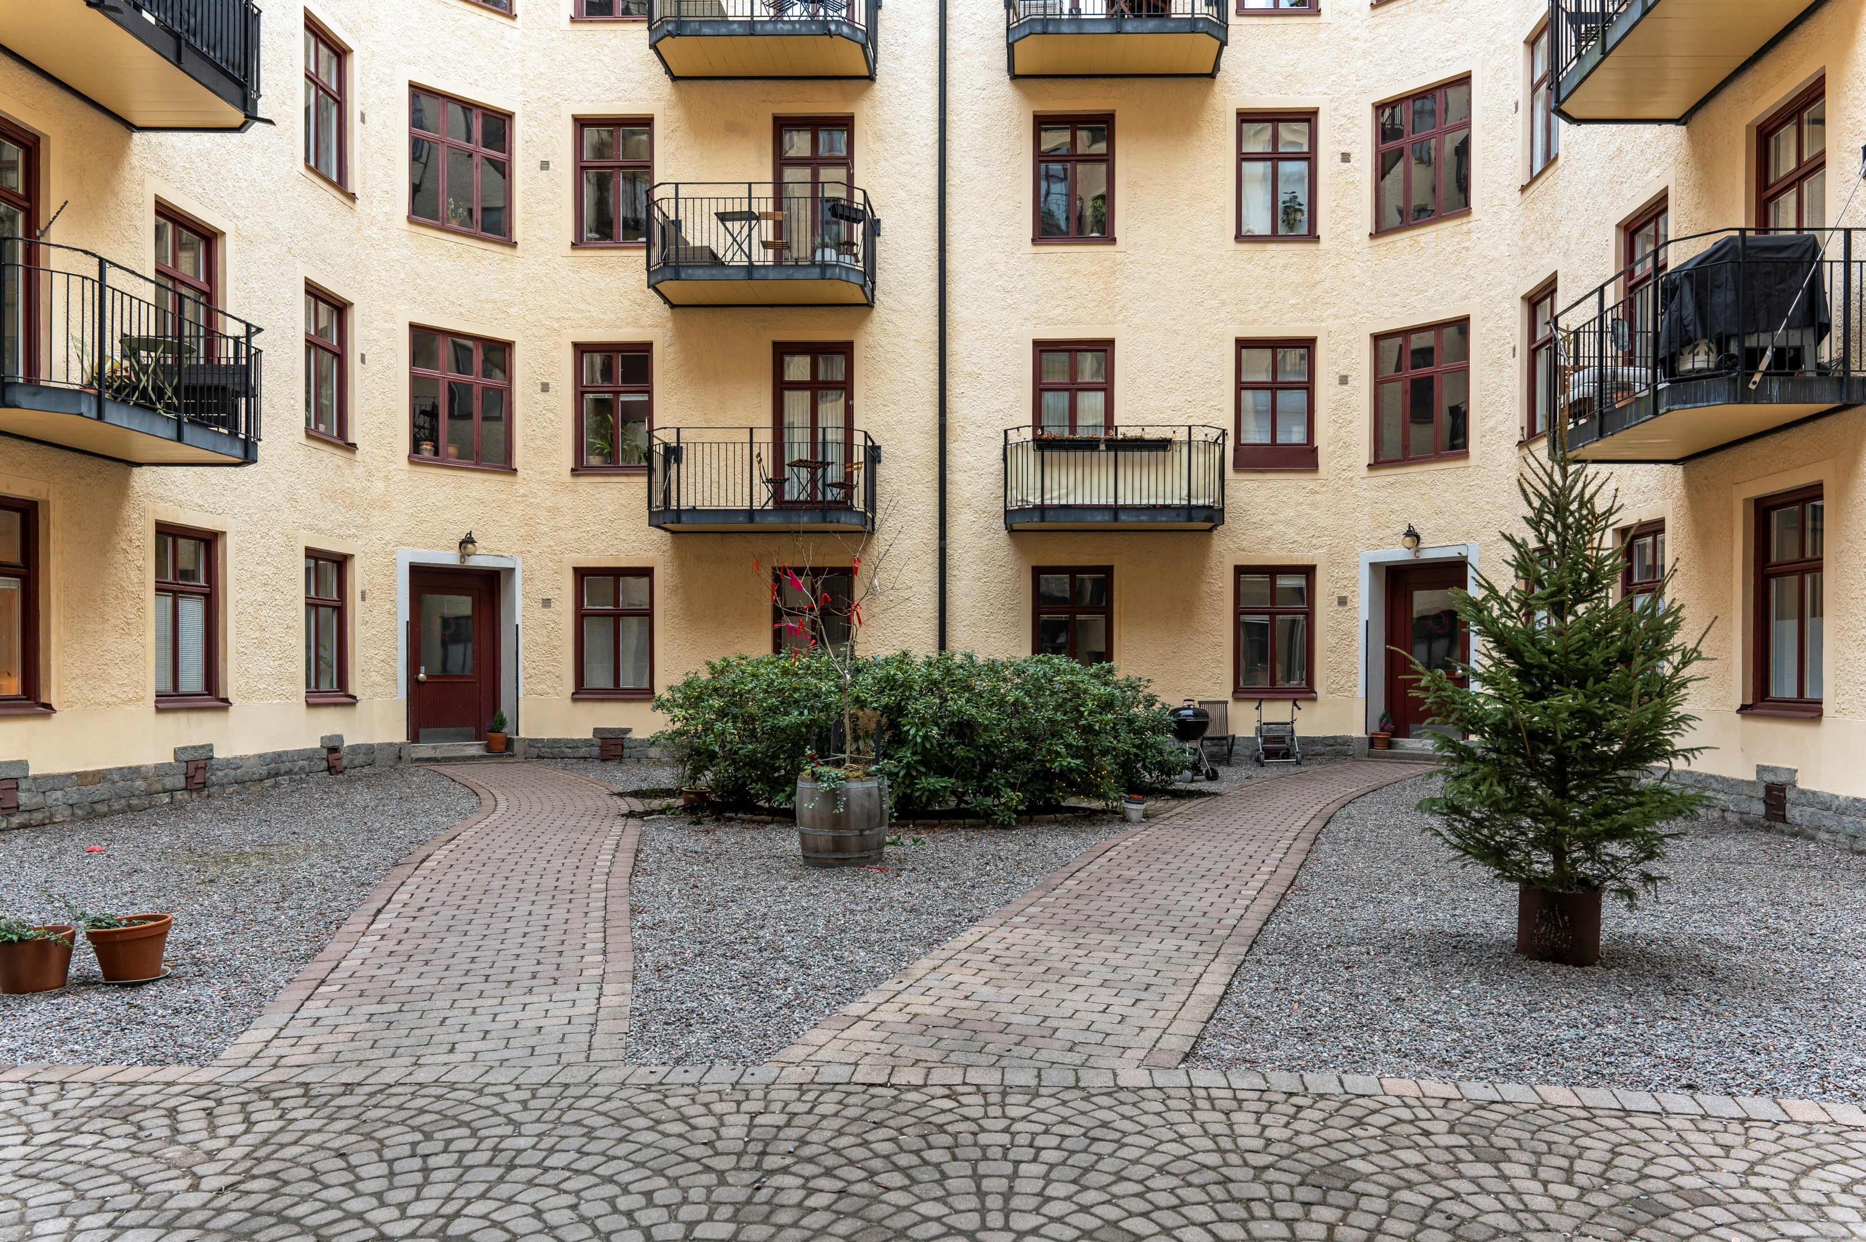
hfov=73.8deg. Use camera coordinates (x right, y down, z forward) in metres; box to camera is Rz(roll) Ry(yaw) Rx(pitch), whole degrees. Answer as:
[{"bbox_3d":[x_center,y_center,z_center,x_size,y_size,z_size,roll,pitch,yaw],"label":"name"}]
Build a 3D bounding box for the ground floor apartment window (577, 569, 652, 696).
[{"bbox_3d":[-4.649,0.181,18.144,1.149,1.914,0.170,0,-1,1],"label":"ground floor apartment window"}]

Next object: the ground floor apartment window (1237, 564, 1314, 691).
[{"bbox_3d":[4.620,0.130,16.830,1.060,1.710,0.130,0,-1,3],"label":"ground floor apartment window"}]

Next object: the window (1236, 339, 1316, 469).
[{"bbox_3d":[4.974,-3.146,18.011,1.140,1.879,0.170,0,-1,1],"label":"window"}]

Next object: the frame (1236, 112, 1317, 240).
[{"bbox_3d":[4.660,-6.030,16.840,1.080,1.740,0.130,0,-1,3],"label":"frame"}]

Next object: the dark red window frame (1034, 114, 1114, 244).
[{"bbox_3d":[2.053,-6.417,18.052,1.164,1.894,0.170,0,-1,1],"label":"dark red window frame"}]

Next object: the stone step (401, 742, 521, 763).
[{"bbox_3d":[-6.300,1.730,16.480,1.420,0.240,0.450,1,-2,-44],"label":"stone step"}]

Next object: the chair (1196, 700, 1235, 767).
[{"bbox_3d":[3.946,1.572,17.300,0.480,0.910,0.520,0,-1,0],"label":"chair"}]

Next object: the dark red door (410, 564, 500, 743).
[{"bbox_3d":[-6.800,0.470,17.650,1.300,2.450,0.140,1,-1,-37],"label":"dark red door"}]

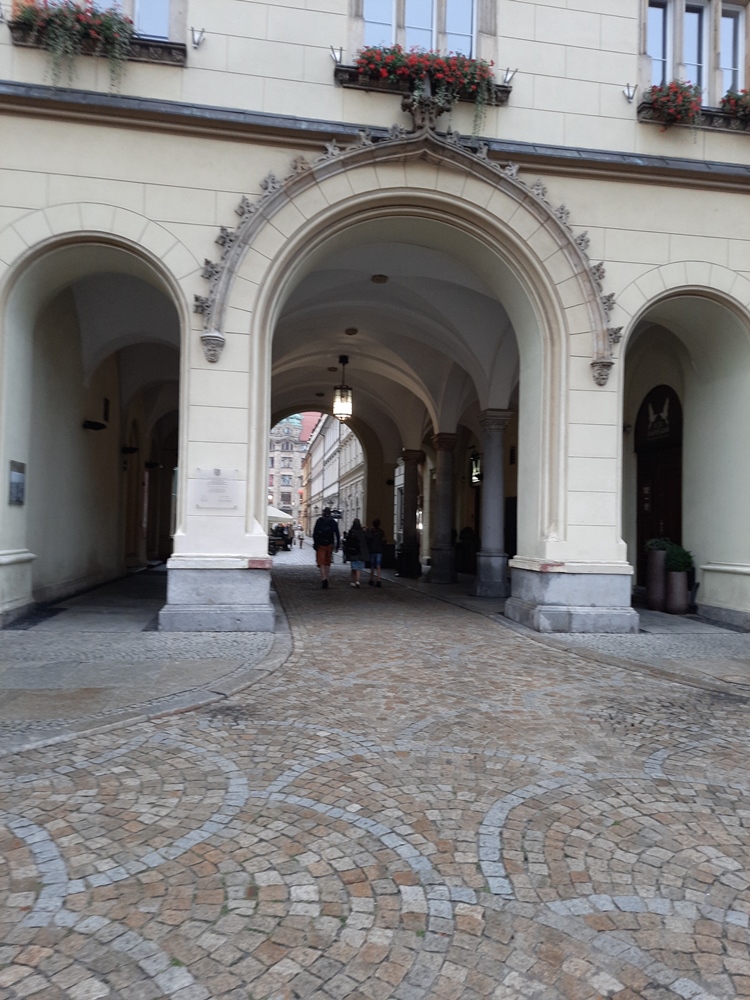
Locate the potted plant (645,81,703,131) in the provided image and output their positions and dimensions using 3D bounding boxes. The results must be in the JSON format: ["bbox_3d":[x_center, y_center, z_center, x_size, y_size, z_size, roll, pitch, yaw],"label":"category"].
[{"bbox_3d":[4.435,-5.847,10.302,0.850,0.640,0.480,2,-1,-9],"label":"potted plant"}]

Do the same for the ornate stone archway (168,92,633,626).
[{"bbox_3d":[0.423,-1.701,10.498,6.600,7.100,1.900,2,-1,-9],"label":"ornate stone archway"}]

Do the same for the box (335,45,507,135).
[{"bbox_3d":[0.701,-5.726,9.751,2.480,1.000,0.460,2,-1,-9],"label":"box"}]

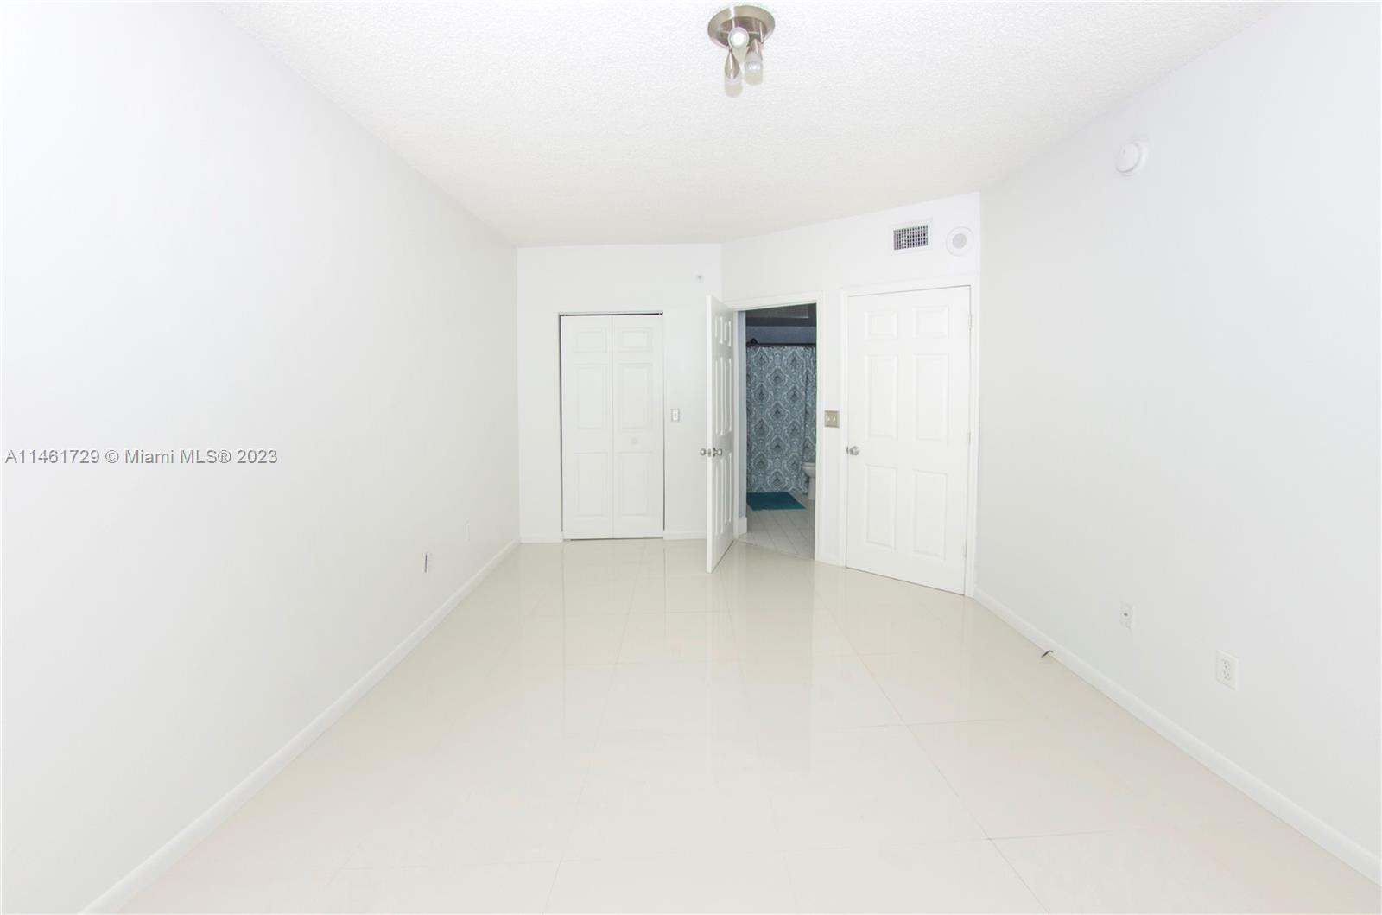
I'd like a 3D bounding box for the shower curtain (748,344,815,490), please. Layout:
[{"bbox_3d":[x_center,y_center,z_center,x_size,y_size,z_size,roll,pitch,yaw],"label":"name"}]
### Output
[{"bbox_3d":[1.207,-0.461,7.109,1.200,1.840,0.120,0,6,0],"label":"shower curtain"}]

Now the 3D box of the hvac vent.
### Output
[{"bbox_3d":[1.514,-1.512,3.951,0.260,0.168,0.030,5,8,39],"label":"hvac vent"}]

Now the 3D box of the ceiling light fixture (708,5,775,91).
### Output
[{"bbox_3d":[0.173,-1.379,1.973,0.240,0.200,0.270,0,6,0],"label":"ceiling light fixture"}]

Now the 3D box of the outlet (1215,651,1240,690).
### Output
[{"bbox_3d":[1.889,0.750,2.026,0.012,0.115,0.075,0,6,0],"label":"outlet"}]

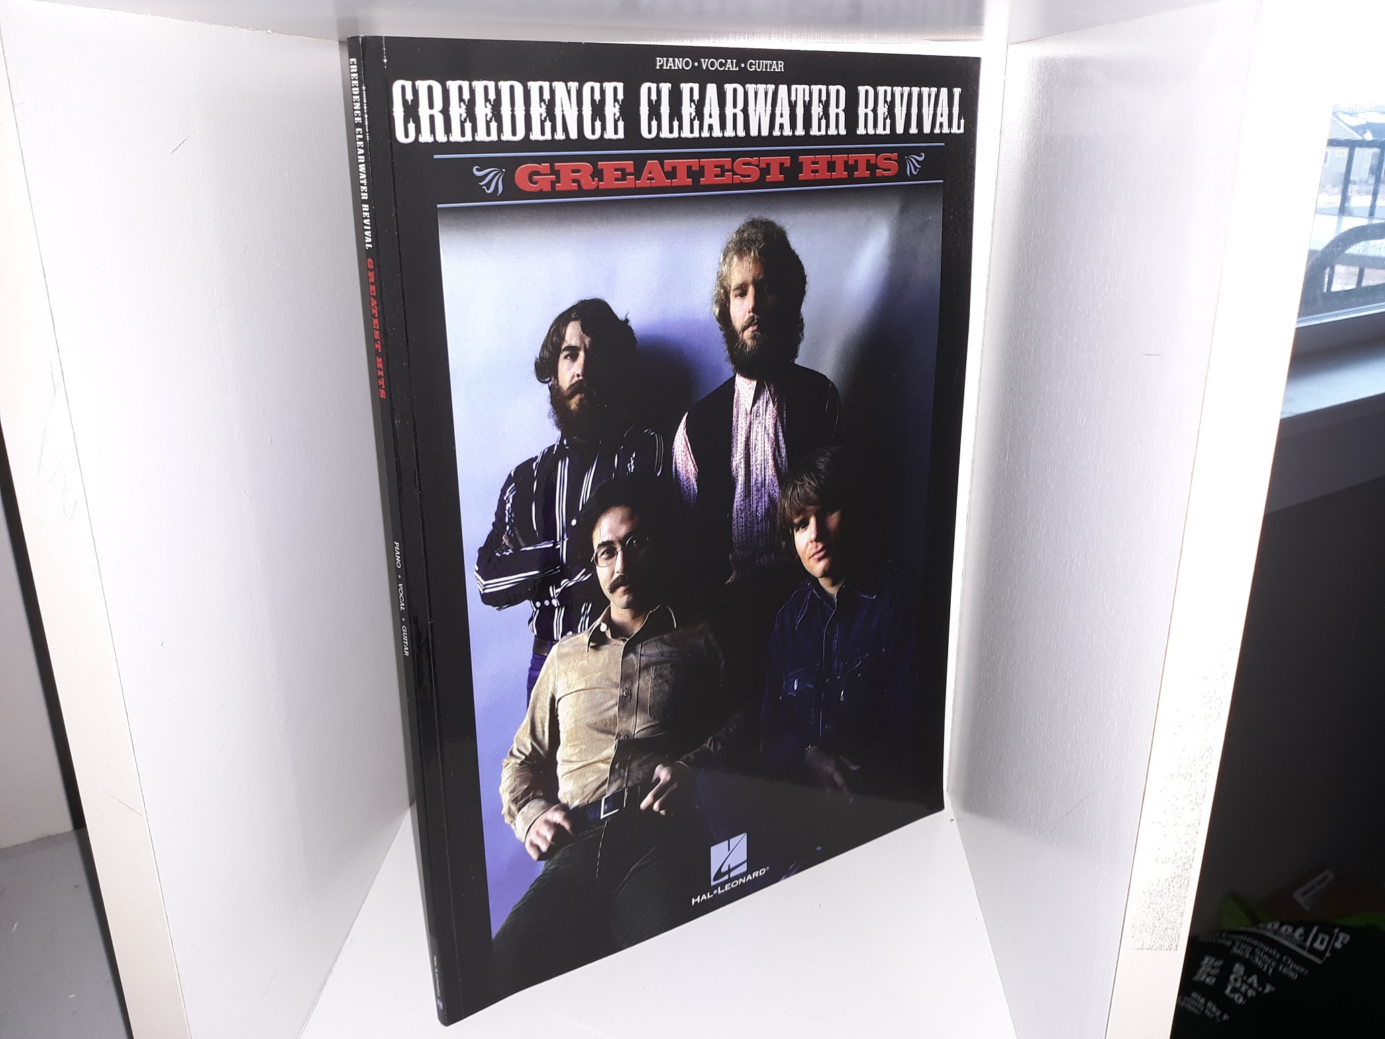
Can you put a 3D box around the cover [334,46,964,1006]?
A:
[{"bbox_3d":[0.010,0.002,0.390,0.229,0.305,0.009,-12,21,-32],"label":"cover"}]

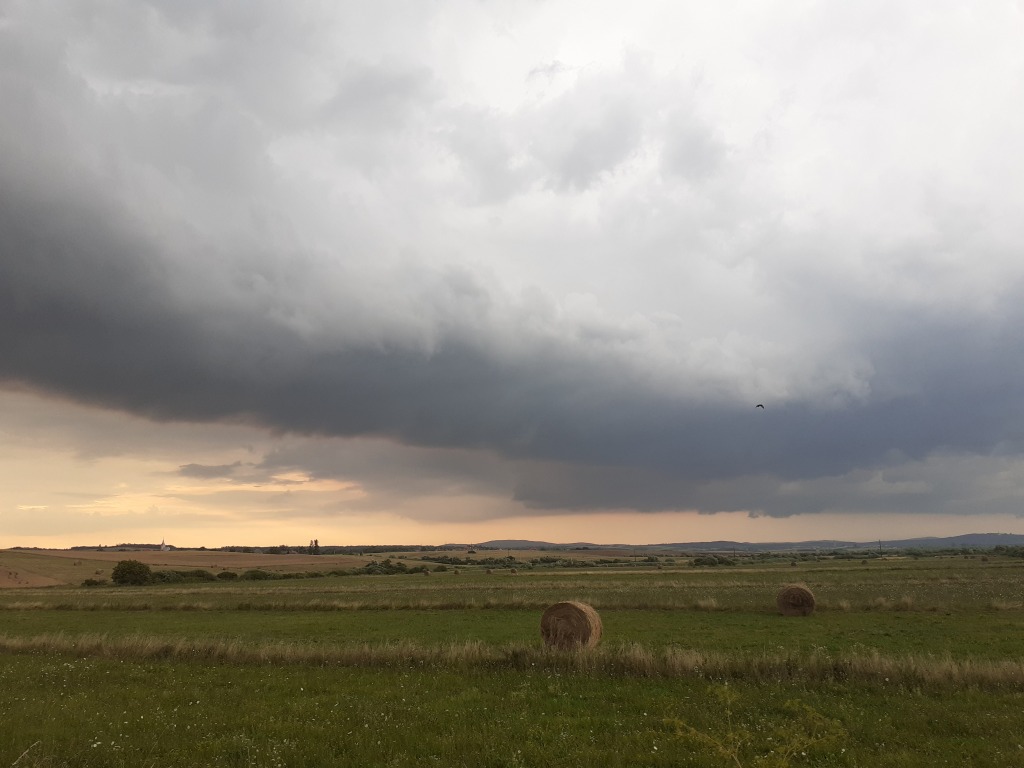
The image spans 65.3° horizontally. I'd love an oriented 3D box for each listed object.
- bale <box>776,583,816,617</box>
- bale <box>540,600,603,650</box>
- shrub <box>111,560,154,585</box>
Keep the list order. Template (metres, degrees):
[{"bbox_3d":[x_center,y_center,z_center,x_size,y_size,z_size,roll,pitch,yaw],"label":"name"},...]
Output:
[{"bbox_3d":[10.251,7.771,28.770,1.300,1.130,1.200,-4,-13,20],"label":"bale"},{"bbox_3d":[1.556,6.185,20.468,1.300,1.170,1.200,-4,-13,20],"label":"bale"},{"bbox_3d":[-37.159,18.438,78.000,4.000,2.450,3.700,5,-13,-24],"label":"shrub"}]

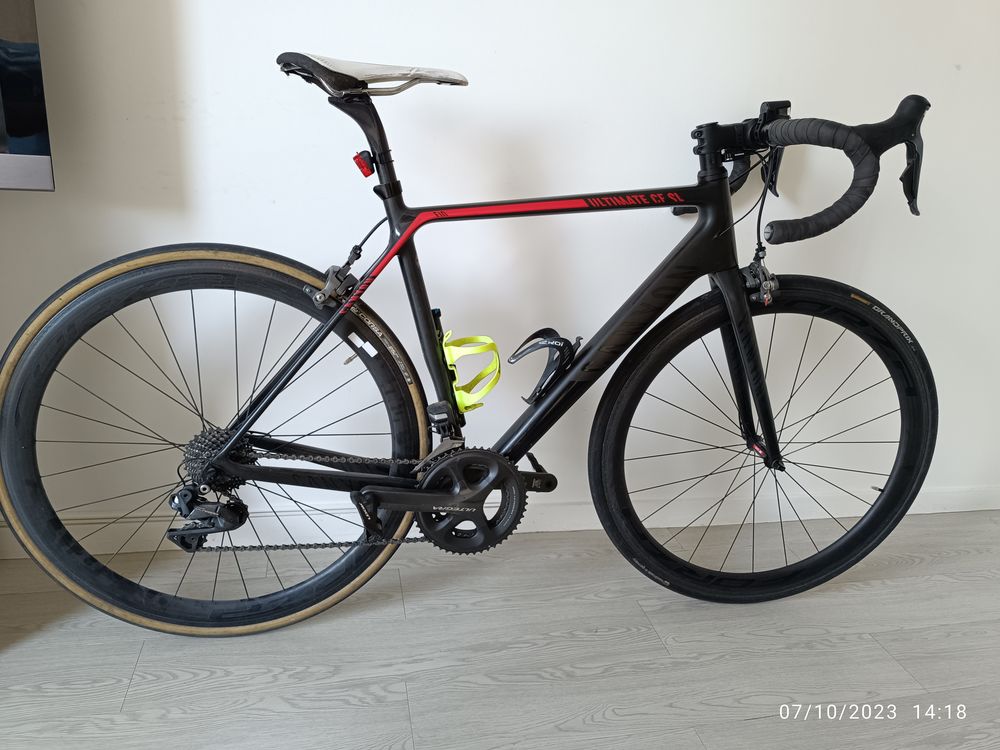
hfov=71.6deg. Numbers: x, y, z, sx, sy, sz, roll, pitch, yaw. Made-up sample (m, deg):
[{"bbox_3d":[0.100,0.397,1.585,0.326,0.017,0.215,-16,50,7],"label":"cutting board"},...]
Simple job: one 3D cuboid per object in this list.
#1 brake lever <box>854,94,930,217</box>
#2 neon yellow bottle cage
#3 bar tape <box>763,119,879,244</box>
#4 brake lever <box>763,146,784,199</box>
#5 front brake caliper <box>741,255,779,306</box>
[{"bbox_3d":[0.531,-0.299,0.941,0.129,0.158,0.054,4,17,-6],"label":"brake lever"},{"bbox_3d":[-0.043,-0.013,1.152,0.089,0.144,0.076,-17,19,-6],"label":"neon yellow bottle cage"},{"bbox_3d":[0.437,-0.282,1.015,0.146,0.172,0.173,4,17,-6],"label":"bar tape"},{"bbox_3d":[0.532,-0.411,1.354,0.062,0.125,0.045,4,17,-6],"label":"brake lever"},{"bbox_3d":[0.450,-0.162,1.203,0.053,0.083,0.075,4,17,-6],"label":"front brake caliper"}]

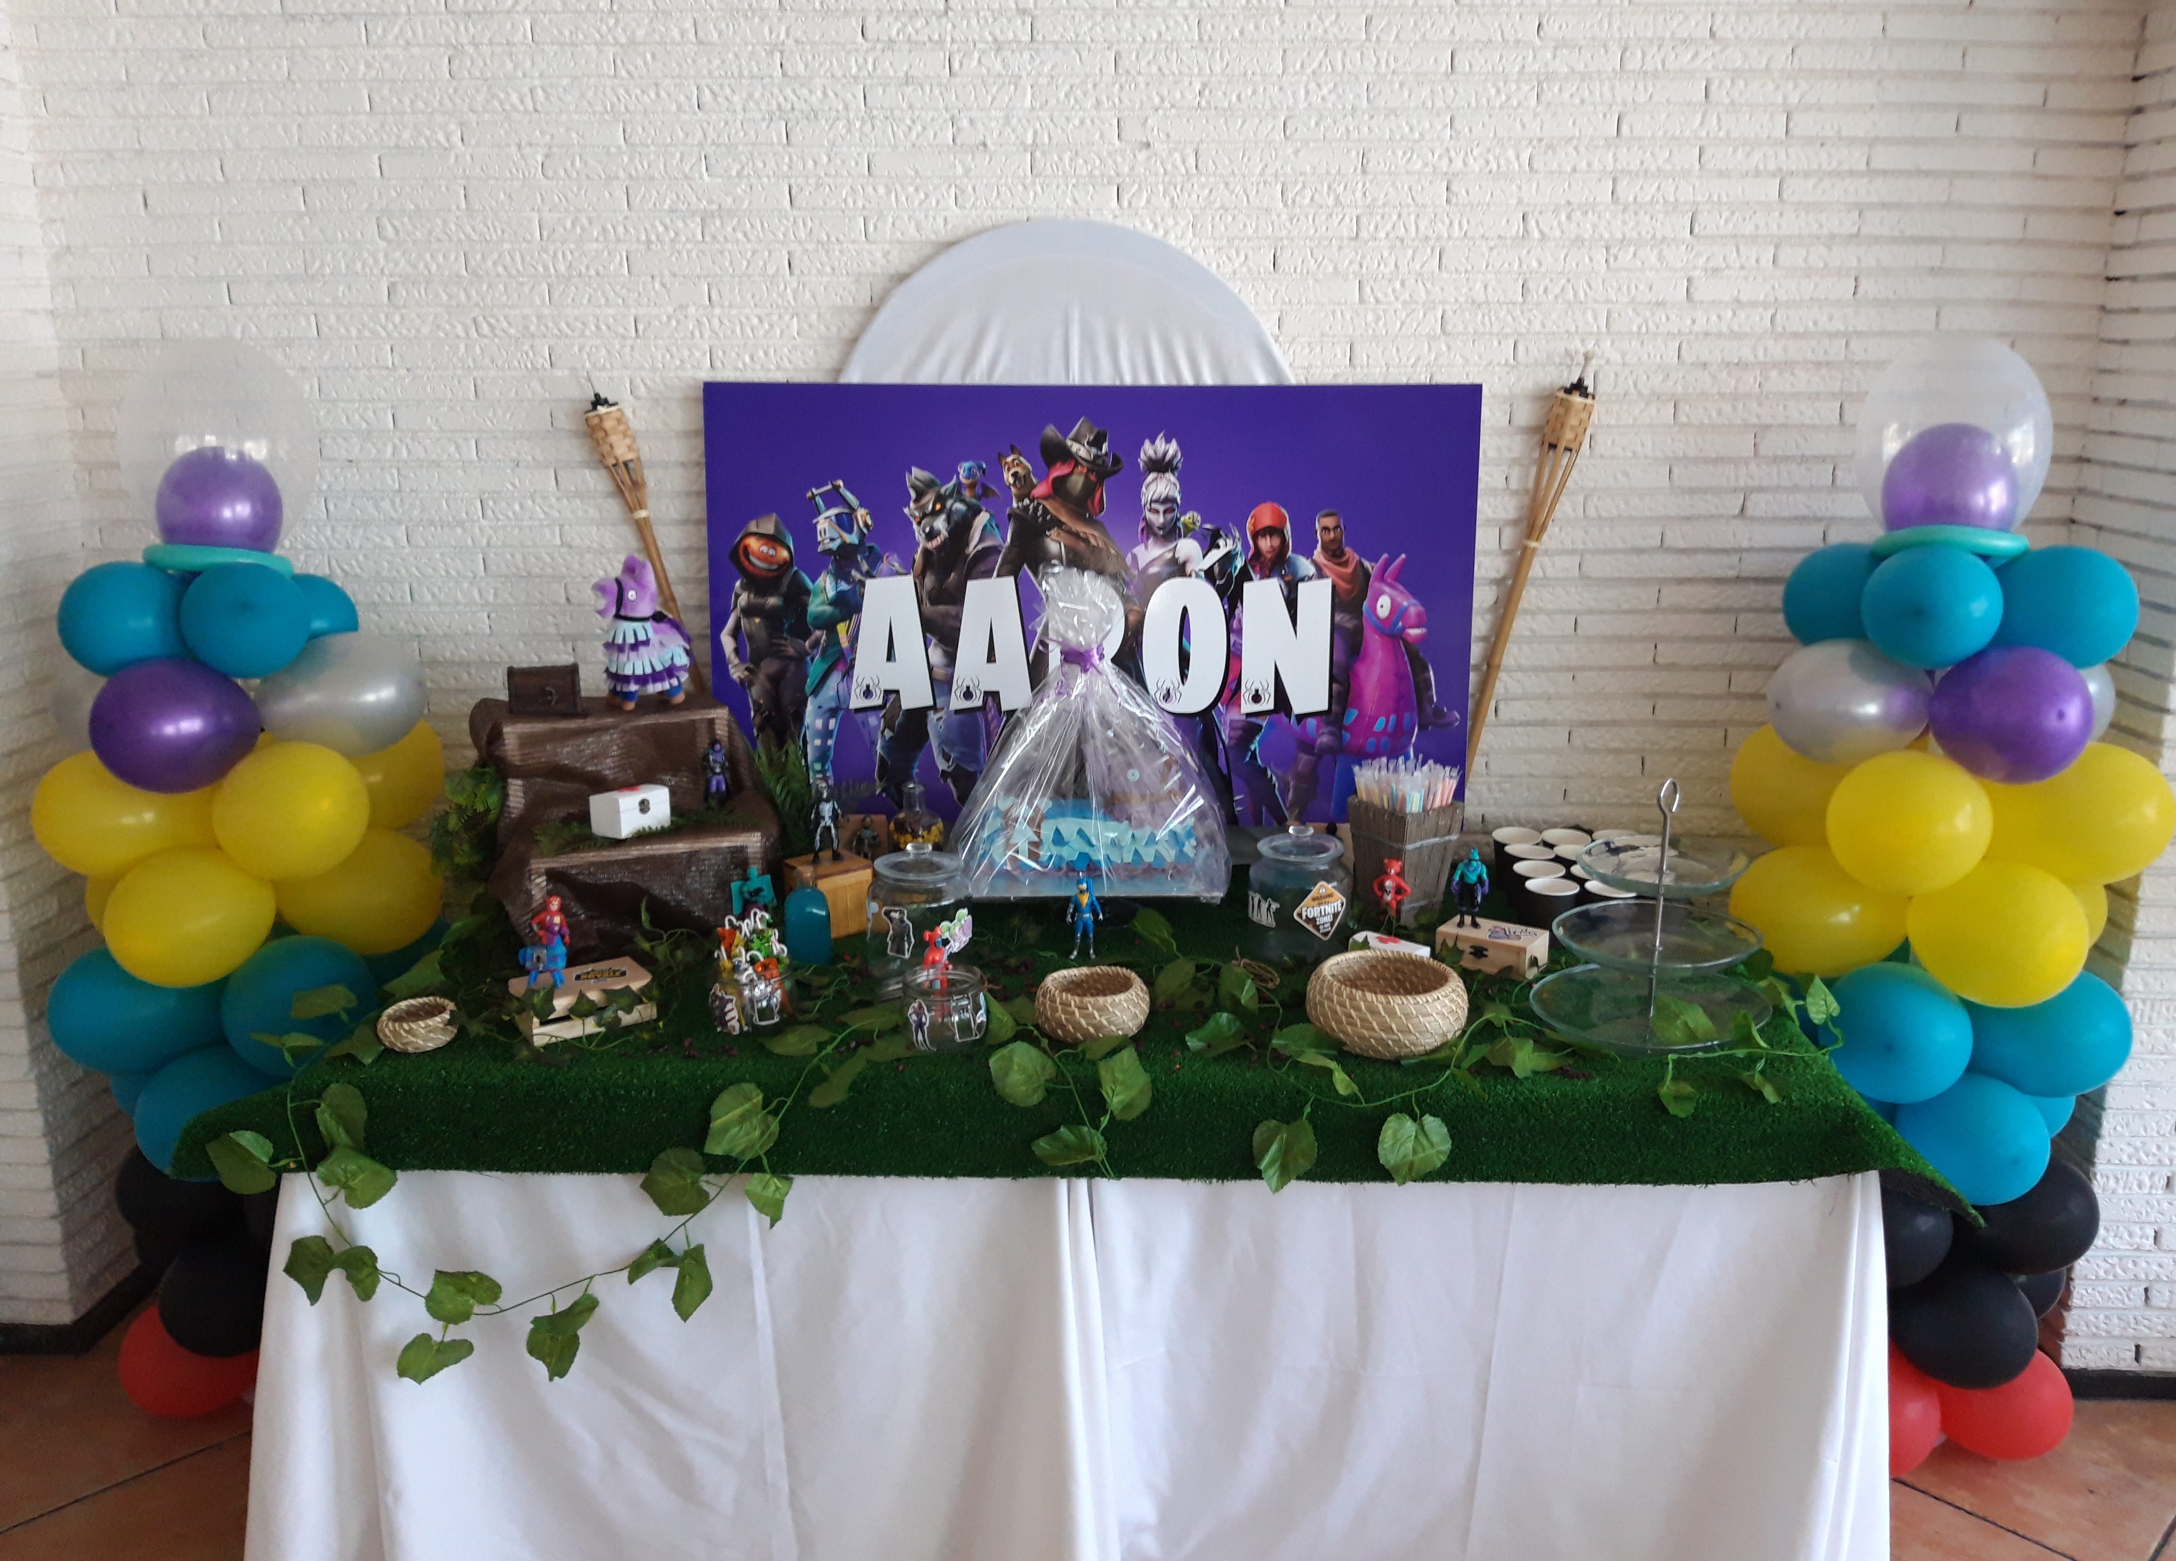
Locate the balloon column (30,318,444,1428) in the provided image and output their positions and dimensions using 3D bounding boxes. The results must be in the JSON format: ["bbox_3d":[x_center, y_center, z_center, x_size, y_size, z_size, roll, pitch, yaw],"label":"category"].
[{"bbox_3d":[-1.110,0.180,2.263,0.550,1.520,0.540,0,14,-1],"label":"balloon column"}]

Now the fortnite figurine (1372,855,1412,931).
[{"bbox_3d":[0.421,0.154,2.247,0.052,0.099,0.034,4,15,15],"label":"fortnite figurine"}]

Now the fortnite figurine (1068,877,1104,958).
[{"bbox_3d":[-0.001,0.184,2.192,0.050,0.109,0.036,3,15,12],"label":"fortnite figurine"}]

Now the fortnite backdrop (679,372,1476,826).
[{"bbox_3d":[0.004,-0.253,2.422,1.129,0.651,0.020,0,9,1],"label":"fortnite backdrop"}]

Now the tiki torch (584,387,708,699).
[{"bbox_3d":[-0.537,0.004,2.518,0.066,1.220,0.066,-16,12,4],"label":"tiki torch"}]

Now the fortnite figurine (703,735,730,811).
[{"bbox_3d":[-0.535,-0.009,2.352,0.042,0.108,0.034,0,14,0],"label":"fortnite figurine"}]

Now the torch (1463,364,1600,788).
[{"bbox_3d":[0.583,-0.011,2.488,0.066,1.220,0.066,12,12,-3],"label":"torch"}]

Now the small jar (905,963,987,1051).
[{"bbox_3d":[-0.167,0.272,1.921,0.095,0.075,0.095,0,14,0],"label":"small jar"}]

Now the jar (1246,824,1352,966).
[{"bbox_3d":[0.282,0.148,2.181,0.135,0.185,0.135,0,14,0],"label":"jar"}]

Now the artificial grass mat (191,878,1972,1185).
[{"bbox_3d":[-0.020,0.299,2.228,2.060,0.160,0.820,0,14,0],"label":"artificial grass mat"}]

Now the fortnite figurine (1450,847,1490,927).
[{"bbox_3d":[0.502,0.140,2.130,0.050,0.106,0.032,2,14,8],"label":"fortnite figurine"}]

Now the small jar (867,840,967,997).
[{"bbox_3d":[-0.215,0.171,2.074,0.135,0.194,0.135,0,14,0],"label":"small jar"}]

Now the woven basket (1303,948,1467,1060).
[{"bbox_3d":[0.344,0.261,1.878,0.187,0.072,0.187,0,14,0],"label":"woven basket"}]

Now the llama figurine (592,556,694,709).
[{"bbox_3d":[-0.639,-0.216,2.349,0.130,0.215,0.090,-7,16,-24],"label":"llama figurine"}]

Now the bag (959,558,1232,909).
[{"bbox_3d":[0.006,-0.084,2.321,0.375,0.437,0.300,0,14,0],"label":"bag"}]

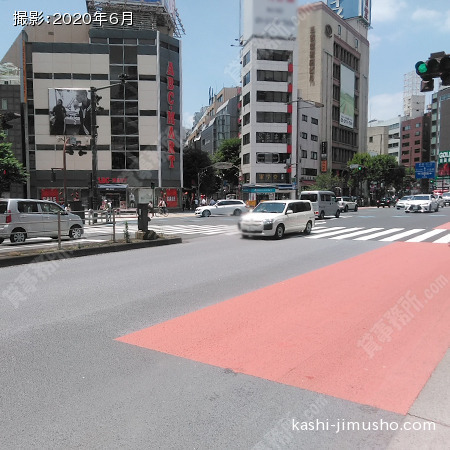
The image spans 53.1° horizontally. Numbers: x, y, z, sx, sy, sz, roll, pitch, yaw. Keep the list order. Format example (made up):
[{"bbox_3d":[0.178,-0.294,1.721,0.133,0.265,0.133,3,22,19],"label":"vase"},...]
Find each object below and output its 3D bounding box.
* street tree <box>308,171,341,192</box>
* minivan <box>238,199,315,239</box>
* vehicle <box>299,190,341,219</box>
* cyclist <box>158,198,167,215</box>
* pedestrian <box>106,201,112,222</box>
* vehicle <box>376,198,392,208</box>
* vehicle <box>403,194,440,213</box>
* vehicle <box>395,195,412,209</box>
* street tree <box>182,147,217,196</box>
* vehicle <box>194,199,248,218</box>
[{"bbox_3d":[10.206,-3.572,46.000,3.400,4.100,3.200,3,5,35],"label":"street tree"},{"bbox_3d":[2.305,-0.293,19.444,1.690,1.525,4.245,3,5,35],"label":"minivan"},{"bbox_3d":[6.464,-1.348,30.231,1.475,1.890,3.395,3,5,38],"label":"vehicle"},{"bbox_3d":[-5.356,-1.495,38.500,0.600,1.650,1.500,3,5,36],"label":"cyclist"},{"bbox_3d":[-8.585,-1.011,33.500,0.400,1.660,0.500,0,4,10],"label":"pedestrian"},{"bbox_3d":[20.906,-2.867,59.000,1.700,1.480,4.550,2,5,29],"label":"vehicle"},{"bbox_3d":[16.746,-1.831,38.147,1.860,1.445,4.930,3,5,34],"label":"vehicle"},{"bbox_3d":[20.002,-2.463,50.000,1.770,1.480,4.550,3,5,34],"label":"vehicle"},{"bbox_3d":[-3.282,-5.855,58.000,5.200,8.300,5.200,0,4,0],"label":"street tree"},{"bbox_3d":[-0.324,-1.513,40.145,4.800,1.490,1.840,-2,4,-17],"label":"vehicle"}]

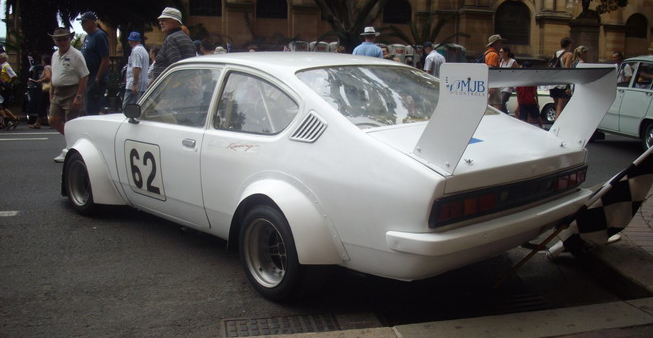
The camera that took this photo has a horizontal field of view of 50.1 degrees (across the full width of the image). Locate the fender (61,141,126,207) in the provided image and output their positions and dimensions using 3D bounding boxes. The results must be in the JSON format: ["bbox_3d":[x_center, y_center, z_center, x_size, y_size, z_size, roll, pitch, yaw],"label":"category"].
[{"bbox_3d":[-1.844,-0.007,5.436,0.170,0.510,1.080,-8,14,-43],"label":"fender"}]

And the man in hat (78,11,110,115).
[{"bbox_3d":[-2.942,-1.083,8.988,0.400,1.840,0.550,-8,13,-44],"label":"man in hat"}]

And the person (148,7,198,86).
[{"bbox_3d":[-1.614,-0.777,7.386,0.420,1.820,0.560,2,9,7],"label":"person"}]

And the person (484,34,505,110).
[{"bbox_3d":[3.008,-1.536,12.784,0.450,1.800,0.520,1,9,0],"label":"person"}]

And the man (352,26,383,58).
[{"bbox_3d":[0.626,-1.326,11.085,0.540,1.810,0.360,2,9,5],"label":"man"}]

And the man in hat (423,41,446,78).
[{"bbox_3d":[2.187,-1.735,14.379,0.520,1.730,0.360,-7,12,-40],"label":"man in hat"}]

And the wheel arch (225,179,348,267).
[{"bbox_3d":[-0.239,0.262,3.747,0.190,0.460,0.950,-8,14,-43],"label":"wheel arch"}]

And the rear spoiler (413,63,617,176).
[{"bbox_3d":[0.976,-0.276,3.446,1.220,0.485,0.385,-8,14,-43],"label":"rear spoiler"}]

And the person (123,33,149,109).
[{"bbox_3d":[-3.102,-1.372,11.480,0.400,1.740,0.500,0,9,-4],"label":"person"}]

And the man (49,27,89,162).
[{"bbox_3d":[-3.258,-0.923,8.878,0.520,1.720,0.440,5,10,22],"label":"man"}]

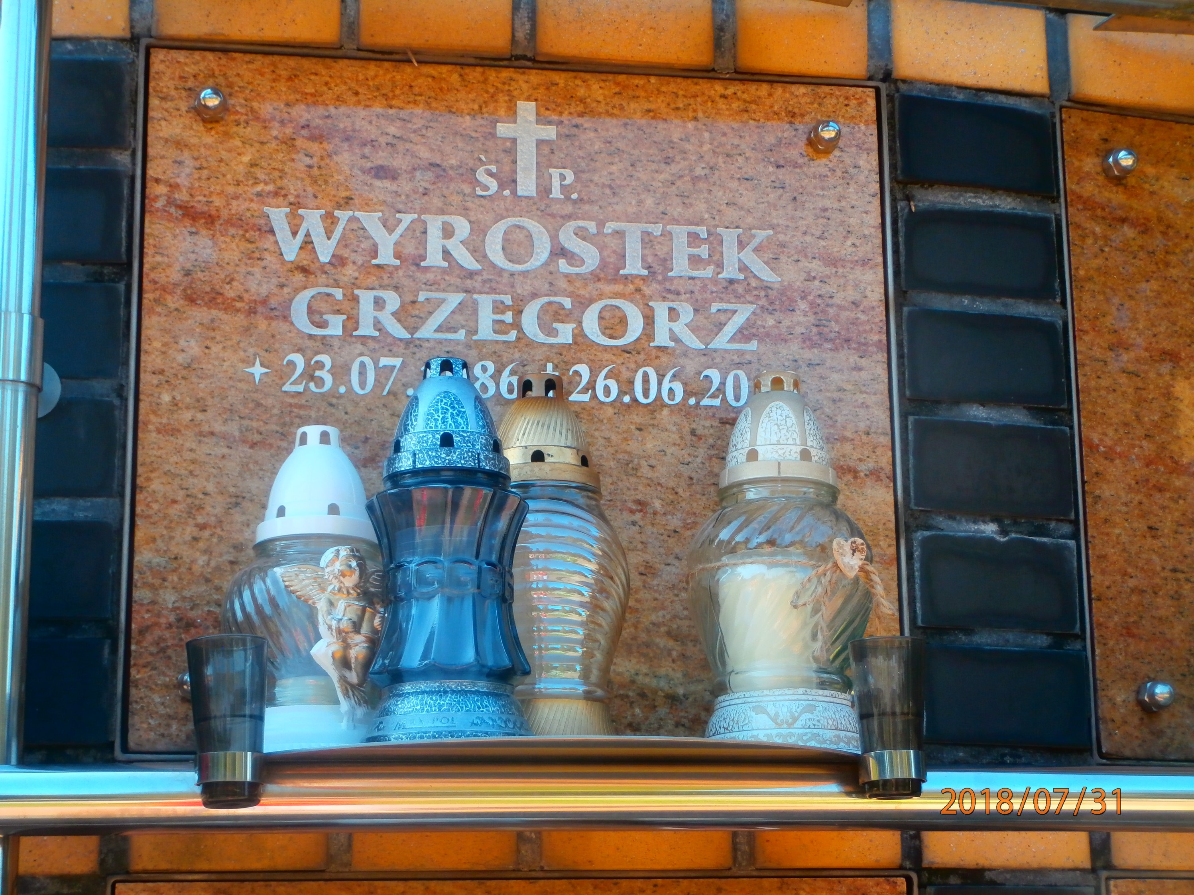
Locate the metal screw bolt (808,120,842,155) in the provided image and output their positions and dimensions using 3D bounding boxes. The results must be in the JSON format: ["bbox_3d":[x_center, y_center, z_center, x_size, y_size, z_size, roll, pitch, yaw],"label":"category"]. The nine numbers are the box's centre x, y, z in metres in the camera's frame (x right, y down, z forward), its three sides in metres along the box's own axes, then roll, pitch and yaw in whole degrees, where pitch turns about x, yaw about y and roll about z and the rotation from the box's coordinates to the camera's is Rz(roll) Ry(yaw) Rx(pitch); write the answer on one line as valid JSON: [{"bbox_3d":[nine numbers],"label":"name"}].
[{"bbox_3d":[0.156,-0.213,1.605,0.020,0.020,0.022,2,-13,-10],"label":"metal screw bolt"}]

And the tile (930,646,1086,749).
[{"bbox_3d":[0.276,0.171,1.594,0.120,0.066,0.015,3,-14,-17],"label":"tile"}]

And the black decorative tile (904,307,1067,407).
[{"bbox_3d":[0.266,-0.059,1.619,0.120,0.064,0.016,4,-14,-18],"label":"black decorative tile"}]

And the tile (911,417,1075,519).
[{"bbox_3d":[0.267,0.016,1.601,0.120,0.064,0.016,4,-14,-18],"label":"tile"}]

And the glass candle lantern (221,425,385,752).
[{"bbox_3d":[-0.163,0.086,1.386,0.114,0.194,0.122,5,-14,-22],"label":"glass candle lantern"}]

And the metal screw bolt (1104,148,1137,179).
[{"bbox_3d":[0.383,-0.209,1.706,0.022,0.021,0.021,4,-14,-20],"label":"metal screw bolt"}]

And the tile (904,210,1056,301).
[{"bbox_3d":[0.271,-0.137,1.668,0.120,0.065,0.015,3,-14,-17],"label":"tile"}]

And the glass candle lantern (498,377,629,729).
[{"bbox_3d":[-0.034,0.072,1.463,0.110,0.246,0.110,2,-14,-10],"label":"glass candle lantern"}]

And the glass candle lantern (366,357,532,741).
[{"bbox_3d":[-0.085,0.062,1.347,0.096,0.222,0.096,0,-13,-4],"label":"glass candle lantern"}]

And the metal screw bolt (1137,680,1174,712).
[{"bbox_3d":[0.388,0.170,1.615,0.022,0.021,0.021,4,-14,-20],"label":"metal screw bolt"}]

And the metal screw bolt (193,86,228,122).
[{"bbox_3d":[-0.258,-0.231,1.569,0.022,0.021,0.021,2,-14,-10],"label":"metal screw bolt"}]

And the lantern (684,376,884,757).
[{"bbox_3d":[0.113,0.072,1.430,0.118,0.234,0.122,-1,-13,0],"label":"lantern"}]

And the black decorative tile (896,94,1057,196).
[{"bbox_3d":[0.264,-0.210,1.654,0.120,0.064,0.016,4,-14,-18],"label":"black decorative tile"}]

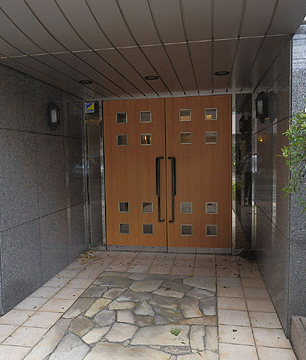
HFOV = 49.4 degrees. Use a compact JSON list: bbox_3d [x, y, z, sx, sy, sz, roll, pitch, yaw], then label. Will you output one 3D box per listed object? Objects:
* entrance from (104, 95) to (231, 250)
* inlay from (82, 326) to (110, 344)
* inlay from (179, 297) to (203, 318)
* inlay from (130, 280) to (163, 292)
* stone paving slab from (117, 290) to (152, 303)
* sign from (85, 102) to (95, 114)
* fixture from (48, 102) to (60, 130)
[{"bbox_3d":[0.216,-0.090,5.257,2.015,2.373,0.080,0,4,10],"label":"entrance"},{"bbox_3d":[-0.488,1.366,2.926,0.162,0.025,0.311,1,5,26],"label":"inlay"},{"bbox_3d":[0.391,1.315,3.411,0.192,0.025,0.460,-1,4,-3],"label":"inlay"},{"bbox_3d":[-0.086,1.282,3.990,0.365,0.025,0.401,0,4,10],"label":"inlay"},{"bbox_3d":[-0.201,1.305,3.704,0.358,0.025,0.290,0,4,10],"label":"stone paving slab"},{"bbox_3d":[-1.019,-1.164,5.363,0.152,0.168,0.015,0,4,10],"label":"sign"},{"bbox_3d":[-1.267,-0.813,4.268,0.140,0.327,0.120,0,4,10],"label":"fixture"}]

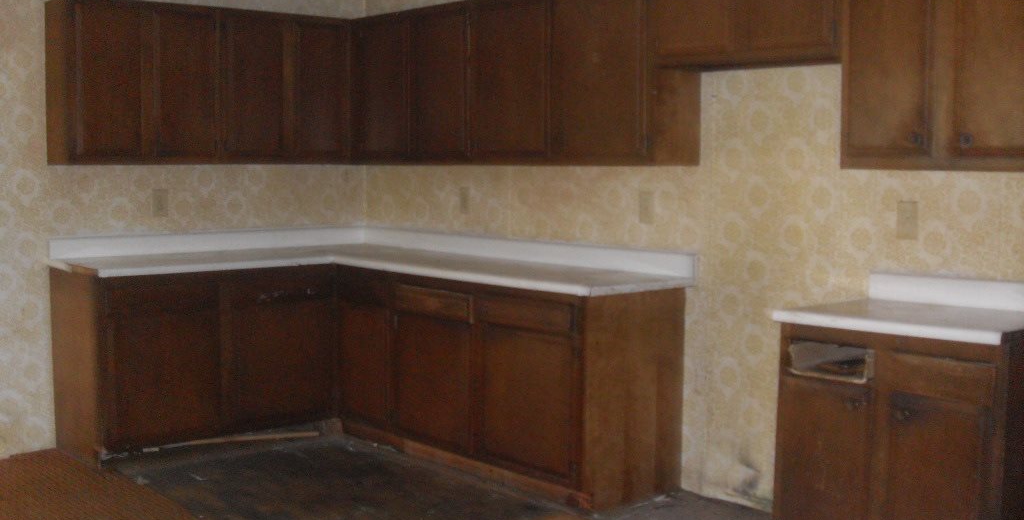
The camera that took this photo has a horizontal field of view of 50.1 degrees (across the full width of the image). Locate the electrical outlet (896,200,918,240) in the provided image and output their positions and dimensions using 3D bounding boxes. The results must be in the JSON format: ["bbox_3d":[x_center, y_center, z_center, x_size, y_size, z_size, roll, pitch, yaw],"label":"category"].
[{"bbox_3d":[1.409,-0.140,3.898,0.010,0.128,0.076,-4,6,-42],"label":"electrical outlet"}]

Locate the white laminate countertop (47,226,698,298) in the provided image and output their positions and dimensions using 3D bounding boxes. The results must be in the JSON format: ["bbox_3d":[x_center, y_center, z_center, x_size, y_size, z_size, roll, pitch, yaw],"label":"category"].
[{"bbox_3d":[-0.725,0.008,4.943,1.826,0.133,2.455,-4,6,-42],"label":"white laminate countertop"}]

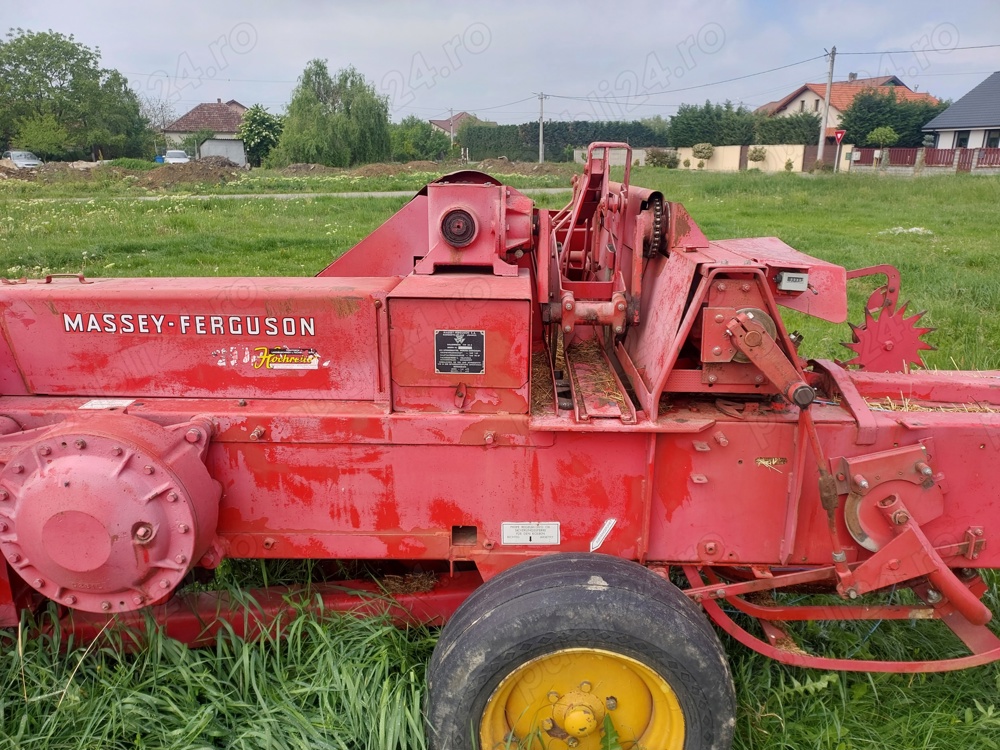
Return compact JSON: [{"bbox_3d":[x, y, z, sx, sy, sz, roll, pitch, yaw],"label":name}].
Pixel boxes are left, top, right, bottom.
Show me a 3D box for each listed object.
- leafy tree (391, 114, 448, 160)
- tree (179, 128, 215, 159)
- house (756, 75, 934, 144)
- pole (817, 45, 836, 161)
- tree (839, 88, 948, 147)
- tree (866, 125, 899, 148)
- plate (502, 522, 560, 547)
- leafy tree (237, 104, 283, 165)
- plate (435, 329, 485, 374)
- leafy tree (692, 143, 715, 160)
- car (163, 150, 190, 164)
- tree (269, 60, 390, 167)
[{"bbox_3d":[-8.895,-25.711,88.342,6.548,5.218,6.000,0,16,0],"label":"leafy tree"},{"bbox_3d":[-24.972,-18.583,66.451,3.116,3.190,2.800,0,16,0],"label":"tree"},{"bbox_3d":[30.595,-22.123,70.657,12.500,7.763,11.500,-4,16,-13],"label":"house"},{"bbox_3d":[21.472,-17.390,53.290,0.300,7.931,0.300,6,17,20],"label":"pole"},{"bbox_3d":[28.760,-17.962,59.358,8.040,5.787,6.000,0,16,0],"label":"tree"},{"bbox_3d":[26.083,-15.494,55.373,2.182,3.162,2.200,0,16,0],"label":"tree"},{"bbox_3d":[0.072,0.366,1.866,0.135,0.058,0.003,0,16,0],"label":"plate"},{"bbox_3d":[-19.876,-19.772,67.159,3.983,5.103,3.800,0,16,0],"label":"leafy tree"},{"bbox_3d":[-0.088,-0.050,1.782,0.110,0.100,0.003,0,16,0],"label":"plate"},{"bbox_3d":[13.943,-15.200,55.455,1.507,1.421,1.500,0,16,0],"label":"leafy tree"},{"bbox_3d":[-22.739,-15.075,57.046,1.770,1.460,4.300,-6,17,-20],"label":"car"},{"bbox_3d":[-14.453,-22.035,68.606,10.511,8.691,9.000,0,16,0],"label":"tree"}]

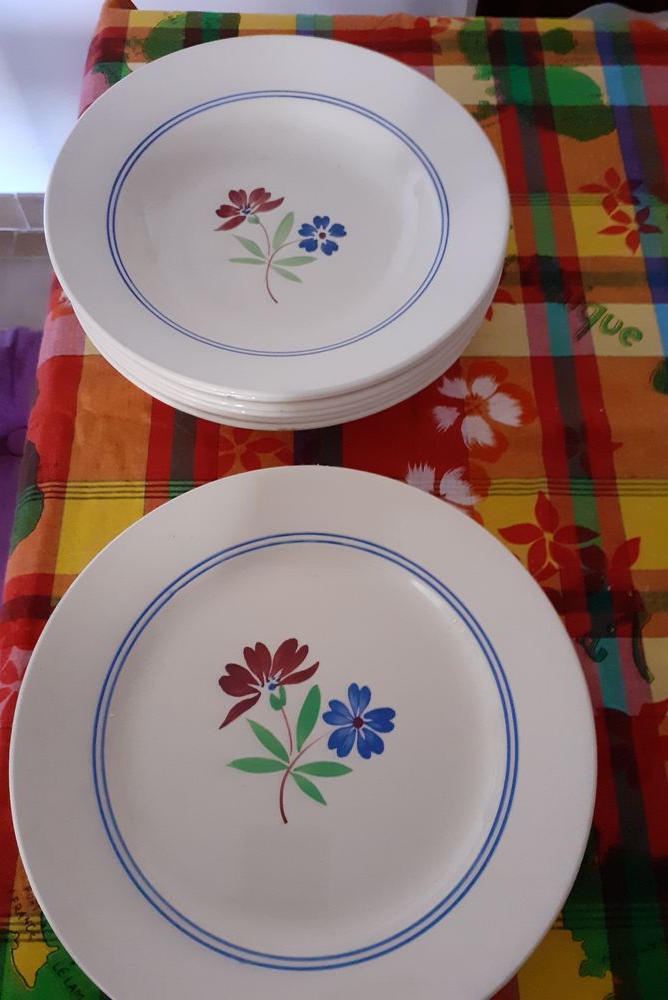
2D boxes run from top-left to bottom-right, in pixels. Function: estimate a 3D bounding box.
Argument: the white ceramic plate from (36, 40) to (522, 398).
[{"bbox_3d":[-0.028,-0.147,0.414,0.235,0.038,0.235,0,67,-1],"label":"white ceramic plate"}]

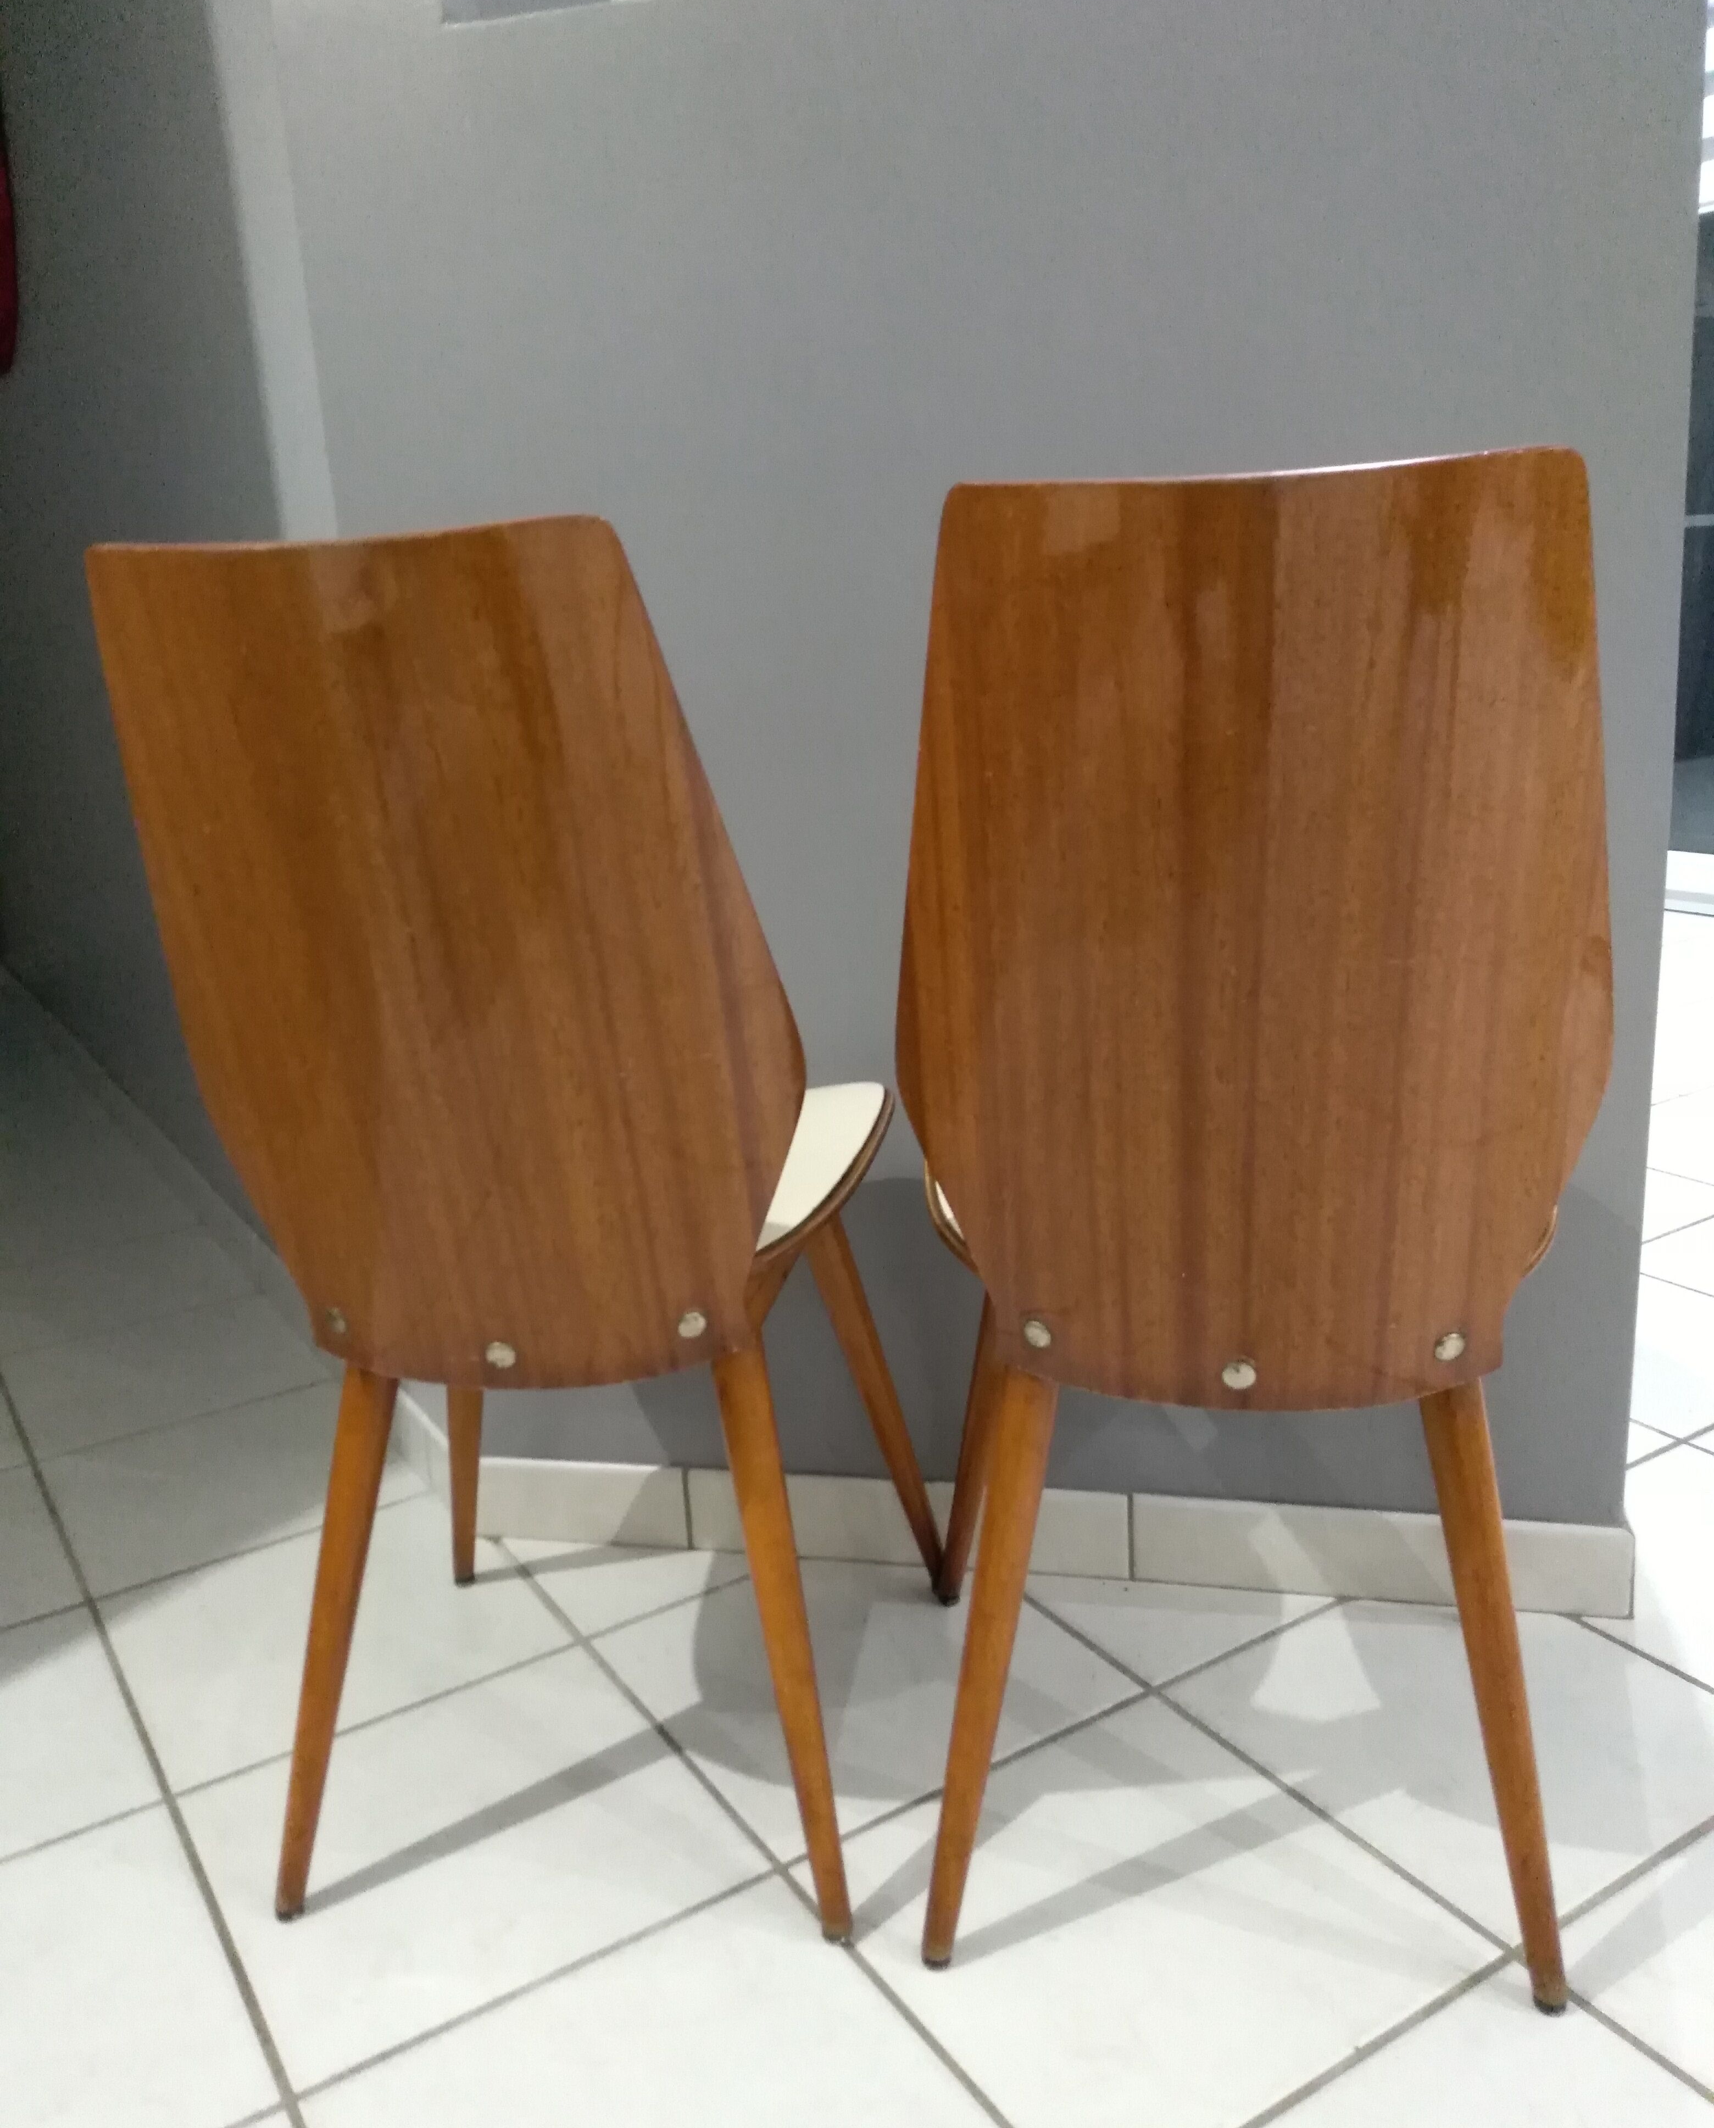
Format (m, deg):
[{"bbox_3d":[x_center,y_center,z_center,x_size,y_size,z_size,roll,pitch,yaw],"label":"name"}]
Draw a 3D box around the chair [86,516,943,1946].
[{"bbox_3d":[-0.196,0.098,1.175,0.450,0.875,0.505,-1,15,8],"label":"chair"}]

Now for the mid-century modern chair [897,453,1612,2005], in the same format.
[{"bbox_3d":[0.235,0.095,1.099,0.450,0.875,0.505,-1,15,9],"label":"mid-century modern chair"}]

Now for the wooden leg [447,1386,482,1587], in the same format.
[{"bbox_3d":[-0.329,0.270,1.446,0.034,0.438,0.034,10,27,5],"label":"wooden leg"}]

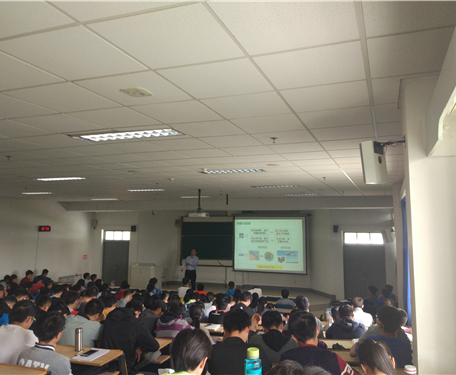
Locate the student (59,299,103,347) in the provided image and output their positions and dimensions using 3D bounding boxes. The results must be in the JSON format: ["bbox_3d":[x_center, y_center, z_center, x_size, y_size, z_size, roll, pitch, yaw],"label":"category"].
[{"bbox_3d":[-1.502,1.754,4.192,0.500,1.180,0.720,-2,-5,26],"label":"student"}]

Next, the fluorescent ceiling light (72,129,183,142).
[{"bbox_3d":[-1.044,-0.543,4.220,1.200,0.080,0.300,-2,-5,21],"label":"fluorescent ceiling light"}]

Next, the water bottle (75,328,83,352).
[{"bbox_3d":[-1.291,1.322,3.500,0.067,0.200,0.067,-1,-5,21],"label":"water bottle"}]

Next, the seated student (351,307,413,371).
[{"bbox_3d":[1.429,1.724,3.651,0.500,1.280,0.720,-1,-5,13],"label":"seated student"}]

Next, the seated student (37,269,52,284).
[{"bbox_3d":[-5.441,3.055,11.952,0.500,1.250,0.720,-2,-5,26],"label":"seated student"}]

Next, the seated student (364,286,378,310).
[{"bbox_3d":[3.413,2.987,9.603,0.500,1.280,0.720,1,-5,-1],"label":"seated student"}]

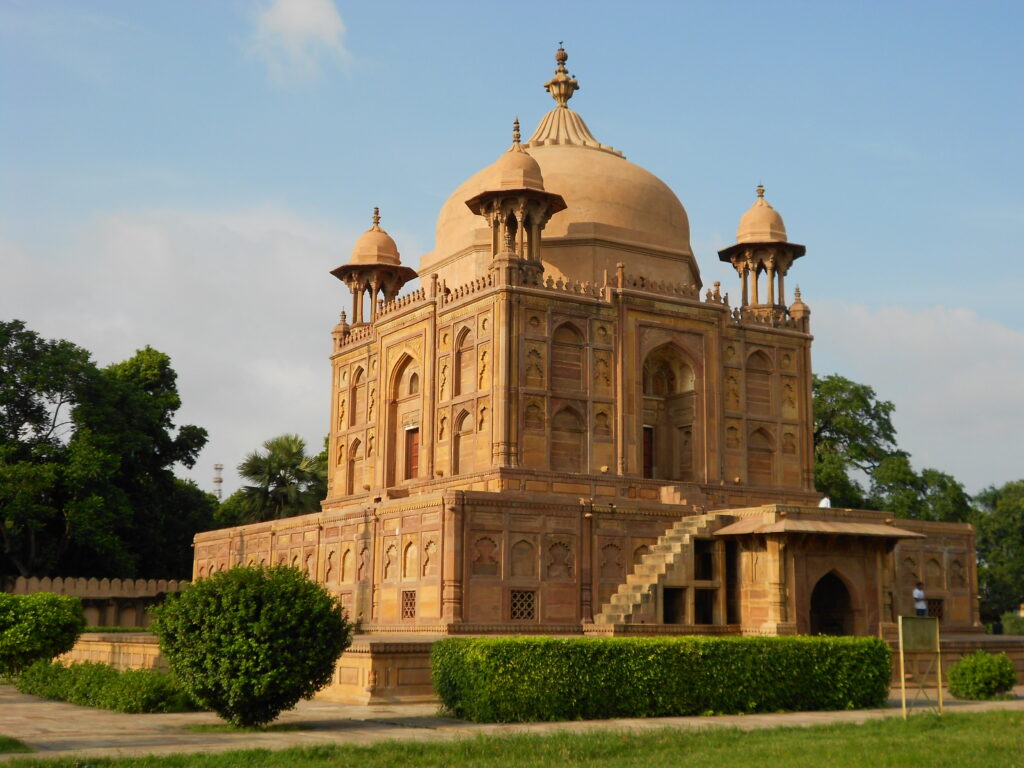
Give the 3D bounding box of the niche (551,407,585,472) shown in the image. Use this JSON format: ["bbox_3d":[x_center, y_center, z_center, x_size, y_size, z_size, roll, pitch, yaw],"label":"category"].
[{"bbox_3d":[1.655,1.726,39.535,1.240,2.090,0.280,7,-12,-31],"label":"niche"}]

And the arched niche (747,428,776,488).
[{"bbox_3d":[8.208,2.428,42.045,1.244,1.988,0.280,7,-12,-31],"label":"arched niche"}]

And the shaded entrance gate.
[{"bbox_3d":[8.629,6.010,34.831,1.600,1.930,0.500,7,-12,-31],"label":"shaded entrance gate"}]

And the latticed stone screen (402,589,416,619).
[{"bbox_3d":[-2.732,5.940,34.218,0.120,0.770,0.790,7,-12,-31],"label":"latticed stone screen"}]

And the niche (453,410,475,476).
[{"bbox_3d":[-1.424,1.830,40.318,0.280,2.100,1.330,7,-12,-31],"label":"niche"}]

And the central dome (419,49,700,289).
[{"bbox_3d":[1.858,-7.310,48.694,9.940,11.800,9.940,0,-11,0],"label":"central dome"}]

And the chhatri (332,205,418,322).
[{"bbox_3d":[-5.187,-4.205,48.101,3.031,5.081,3.031,7,-12,-31],"label":"chhatri"}]

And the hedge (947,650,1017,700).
[{"bbox_3d":[10.805,6.651,29.404,1.520,1.140,1.450,-3,-11,19],"label":"hedge"}]

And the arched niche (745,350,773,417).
[{"bbox_3d":[8.182,-0.010,42.472,1.244,2.219,0.280,7,-12,-31],"label":"arched niche"}]

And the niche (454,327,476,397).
[{"bbox_3d":[-1.396,-0.753,40.783,0.280,2.250,1.320,7,-12,-31],"label":"niche"}]

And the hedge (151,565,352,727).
[{"bbox_3d":[-4.192,4.206,20.747,3.100,2.580,3.100,2,-11,-11],"label":"hedge"}]

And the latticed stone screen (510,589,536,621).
[{"bbox_3d":[0.282,5.585,32.124,0.744,0.731,0.100,7,-12,-31],"label":"latticed stone screen"}]

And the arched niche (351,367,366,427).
[{"bbox_3d":[-5.349,0.481,45.717,0.280,2.219,1.250,7,-12,-31],"label":"arched niche"}]

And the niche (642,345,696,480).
[{"bbox_3d":[4.700,0.996,42.182,2.280,4.600,1.620,7,-12,-31],"label":"niche"}]

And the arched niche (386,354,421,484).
[{"bbox_3d":[-3.499,1.212,43.803,0.520,4.580,2.450,7,-12,-31],"label":"arched niche"}]

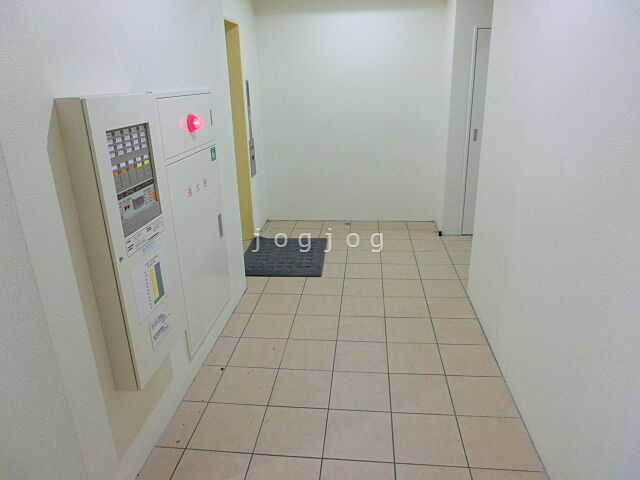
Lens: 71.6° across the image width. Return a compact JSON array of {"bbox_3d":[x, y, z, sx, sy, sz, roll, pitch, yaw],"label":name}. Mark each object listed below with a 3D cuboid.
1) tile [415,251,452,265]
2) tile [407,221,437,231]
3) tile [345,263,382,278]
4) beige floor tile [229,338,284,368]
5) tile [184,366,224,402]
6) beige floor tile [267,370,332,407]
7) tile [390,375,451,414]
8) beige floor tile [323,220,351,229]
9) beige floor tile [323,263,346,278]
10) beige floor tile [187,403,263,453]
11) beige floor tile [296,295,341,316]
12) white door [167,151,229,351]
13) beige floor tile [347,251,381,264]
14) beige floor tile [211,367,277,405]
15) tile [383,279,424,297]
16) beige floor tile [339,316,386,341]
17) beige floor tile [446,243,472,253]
[{"bbox_3d":[0.989,0.161,3.897,0.298,0.010,0.298,0,20,6],"label":"tile"},{"bbox_3d":[1.080,-0.150,4.732,0.296,0.010,0.296,0,20,6],"label":"tile"},{"bbox_3d":[0.361,0.260,3.682,0.298,0.010,0.298,0,20,6],"label":"tile"},{"bbox_3d":[-0.361,0.674,2.644,0.299,0.010,0.299,0,20,6],"label":"beige floor tile"},{"bbox_3d":[-0.612,0.776,2.385,0.138,0.010,0.299,0,20,6],"label":"tile"},{"bbox_3d":[-0.094,0.783,2.342,0.300,0.012,0.300,0,20,6],"label":"beige floor tile"},{"bbox_3d":[0.504,0.775,2.244,0.296,0.010,0.296,0,20,6],"label":"tile"},{"bbox_3d":[0.185,-0.158,4.830,0.298,0.010,0.298,1,20,6],"label":"beige floor tile"},{"bbox_3d":[0.062,0.260,3.758,0.300,0.010,0.300,1,20,6],"label":"beige floor tile"},{"bbox_3d":[-0.426,0.882,2.086,0.300,0.010,0.300,1,20,6],"label":"beige floor tile"},{"bbox_3d":[0.000,0.461,3.148,0.296,0.010,0.296,0,20,6],"label":"beige floor tile"},{"bbox_3d":[-0.668,0.031,2.529,0.030,1.028,0.713,0,20,6],"label":"white door"},{"bbox_3d":[0.391,0.155,3.959,0.298,0.010,0.298,1,20,6],"label":"beige floor tile"},{"bbox_3d":[-0.392,0.777,2.362,0.299,0.010,0.299,0,20,6],"label":"beige floor tile"},{"bbox_3d":[0.628,0.365,3.369,0.298,0.010,0.298,0,20,6],"label":"tile"},{"bbox_3d":[0.268,0.568,2.839,0.297,0.010,0.297,0,20,6],"label":"beige floor tile"},{"bbox_3d":[1.313,0.060,4.145,0.290,0.010,0.298,0,20,6],"label":"beige floor tile"}]

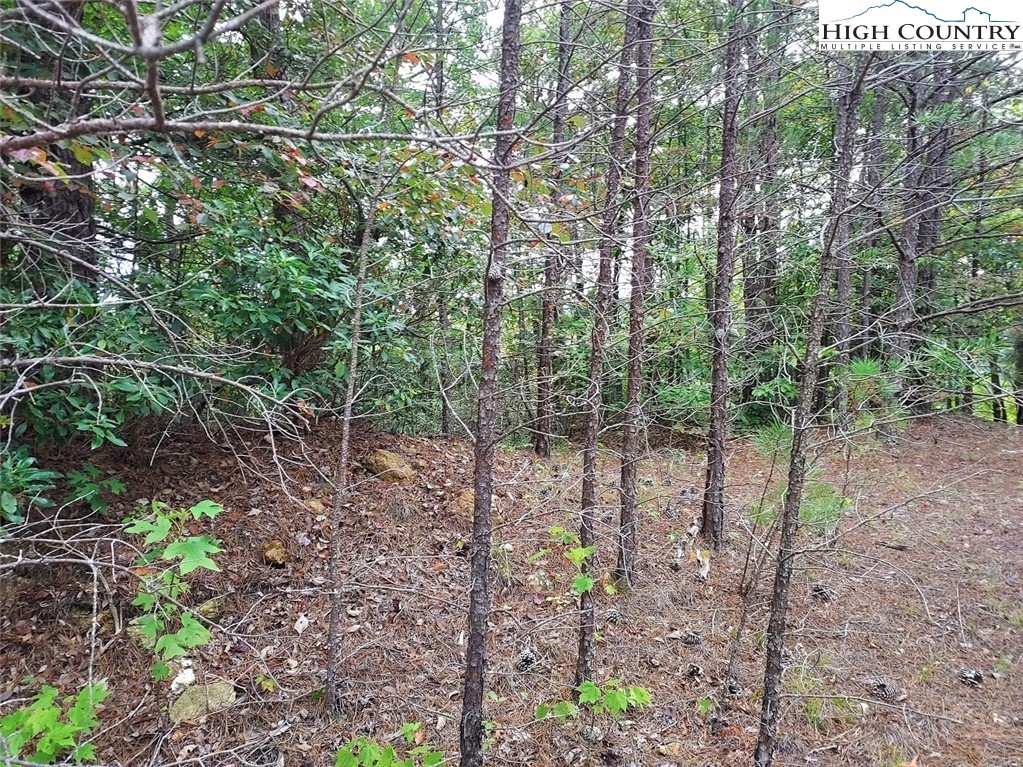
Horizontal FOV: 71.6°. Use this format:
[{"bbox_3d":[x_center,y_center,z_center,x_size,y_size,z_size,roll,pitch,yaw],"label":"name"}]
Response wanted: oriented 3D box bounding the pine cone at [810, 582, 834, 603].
[{"bbox_3d":[1.688,1.135,3.850,0.115,0.095,0.105,3,2,24],"label":"pine cone"}]

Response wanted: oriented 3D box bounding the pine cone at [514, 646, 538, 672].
[{"bbox_3d":[0.062,1.148,2.950,0.095,0.095,0.095,2,2,1],"label":"pine cone"}]

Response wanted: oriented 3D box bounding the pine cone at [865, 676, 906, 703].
[{"bbox_3d":[1.480,1.202,2.800,0.145,0.090,0.110,3,2,9],"label":"pine cone"}]

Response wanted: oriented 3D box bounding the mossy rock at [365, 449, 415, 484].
[{"bbox_3d":[-1.015,0.691,5.900,0.420,0.270,0.330,3,2,14],"label":"mossy rock"}]

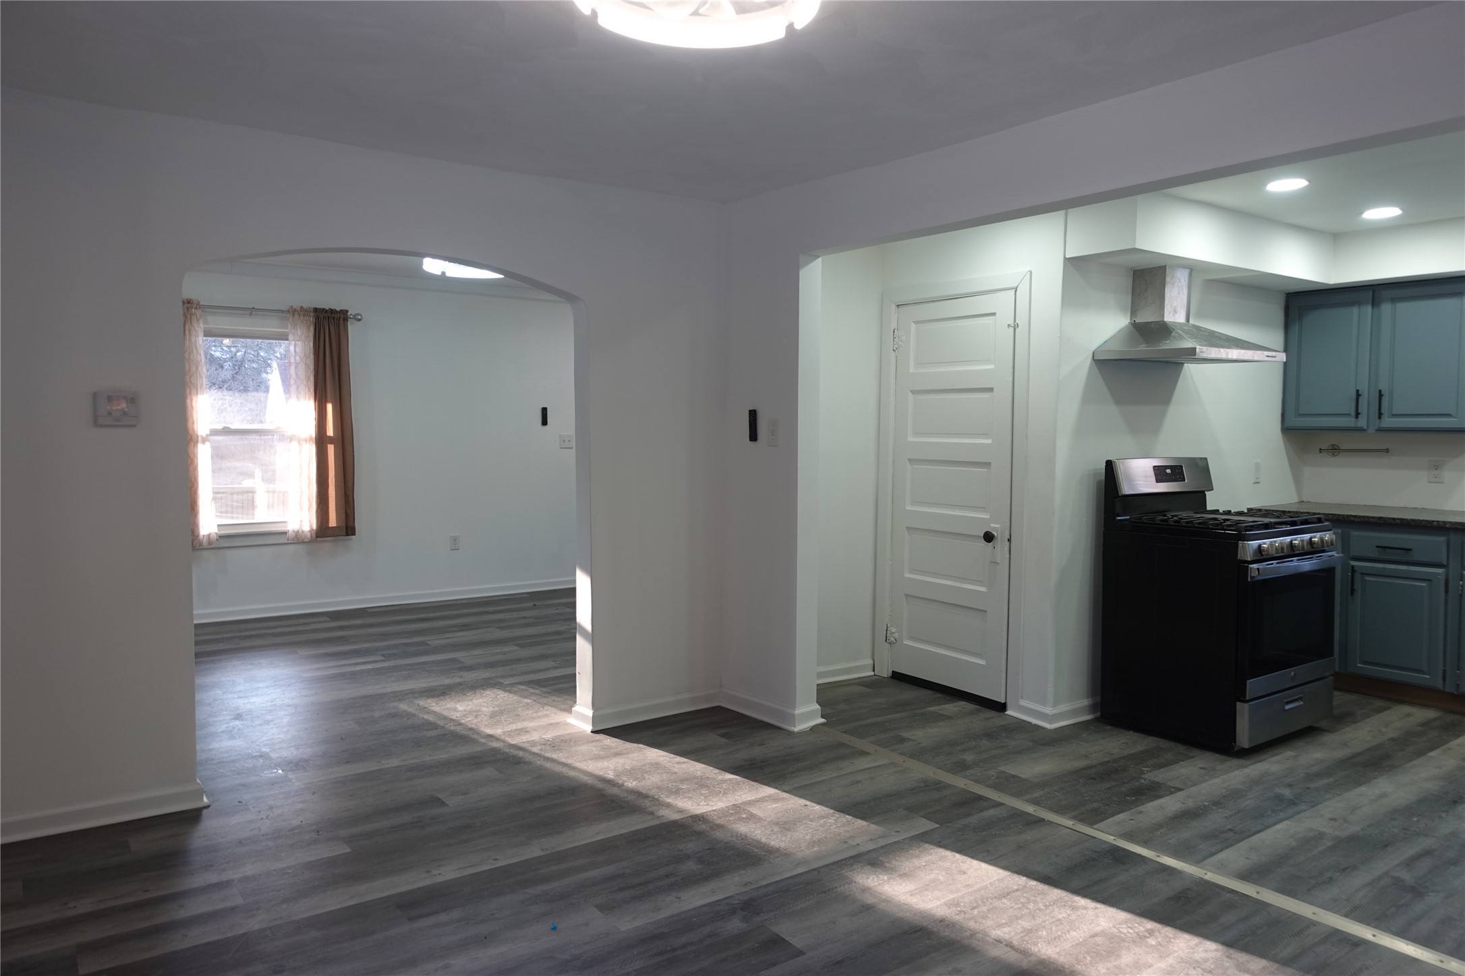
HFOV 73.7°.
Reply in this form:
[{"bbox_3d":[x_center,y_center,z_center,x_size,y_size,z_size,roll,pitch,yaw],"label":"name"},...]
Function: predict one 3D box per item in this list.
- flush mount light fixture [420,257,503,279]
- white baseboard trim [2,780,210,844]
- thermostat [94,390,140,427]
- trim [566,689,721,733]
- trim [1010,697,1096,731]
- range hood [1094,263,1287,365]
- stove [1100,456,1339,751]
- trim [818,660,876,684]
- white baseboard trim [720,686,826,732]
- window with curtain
[{"bbox_3d":[-1.523,-1.340,5.683,0.500,0.165,0.500,-3,5,-36],"label":"flush mount light fixture"},{"bbox_3d":[-2.178,1.099,3.282,0.745,0.090,0.040,-2,5,-33],"label":"white baseboard trim"},{"bbox_3d":[-2.051,-0.265,3.259,0.128,0.114,0.035,-3,5,-36],"label":"thermostat"},{"bbox_3d":[-0.402,1.017,4.595,0.715,0.090,0.205,-3,5,-36],"label":"trim"},{"bbox_3d":[1.497,1.026,4.596,0.330,0.090,0.280,-3,5,-36],"label":"trim"},{"bbox_3d":[2.098,-0.796,4.457,0.765,0.440,0.481,-3,5,-36],"label":"range hood"},{"bbox_3d":[2.230,0.482,4.439,0.757,1.203,0.725,-3,5,-36],"label":"stove"},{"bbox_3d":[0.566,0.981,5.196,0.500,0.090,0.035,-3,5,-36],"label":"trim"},{"bbox_3d":[0.198,1.020,4.589,0.242,0.090,0.515,-3,5,-36],"label":"white baseboard trim"},{"bbox_3d":[-3.187,-0.422,6.618,1.220,1.640,0.130,-3,5,-36],"label":"window with curtain"}]

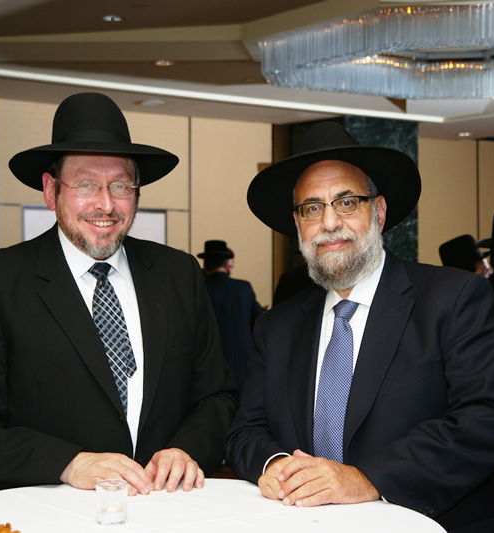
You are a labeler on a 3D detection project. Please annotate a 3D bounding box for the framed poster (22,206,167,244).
[{"bbox_3d":[-1.280,-0.080,10.450,1.480,0.850,0.040,0,0,-37],"label":"framed poster"}]

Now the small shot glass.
[{"bbox_3d":[-0.218,0.381,1.975,0.051,0.063,0.051,0,0,0],"label":"small shot glass"}]

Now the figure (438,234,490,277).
[{"bbox_3d":[0.980,0.680,5.750,0.520,1.660,0.380,0,0,37],"label":"figure"}]

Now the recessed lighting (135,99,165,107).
[{"bbox_3d":[-0.790,-1.342,10.000,0.230,0.050,0.230,0,0,0],"label":"recessed lighting"}]

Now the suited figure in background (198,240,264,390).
[{"bbox_3d":[-0.160,0.635,10.000,0.600,1.710,0.400,0,0,23],"label":"suited figure in background"}]

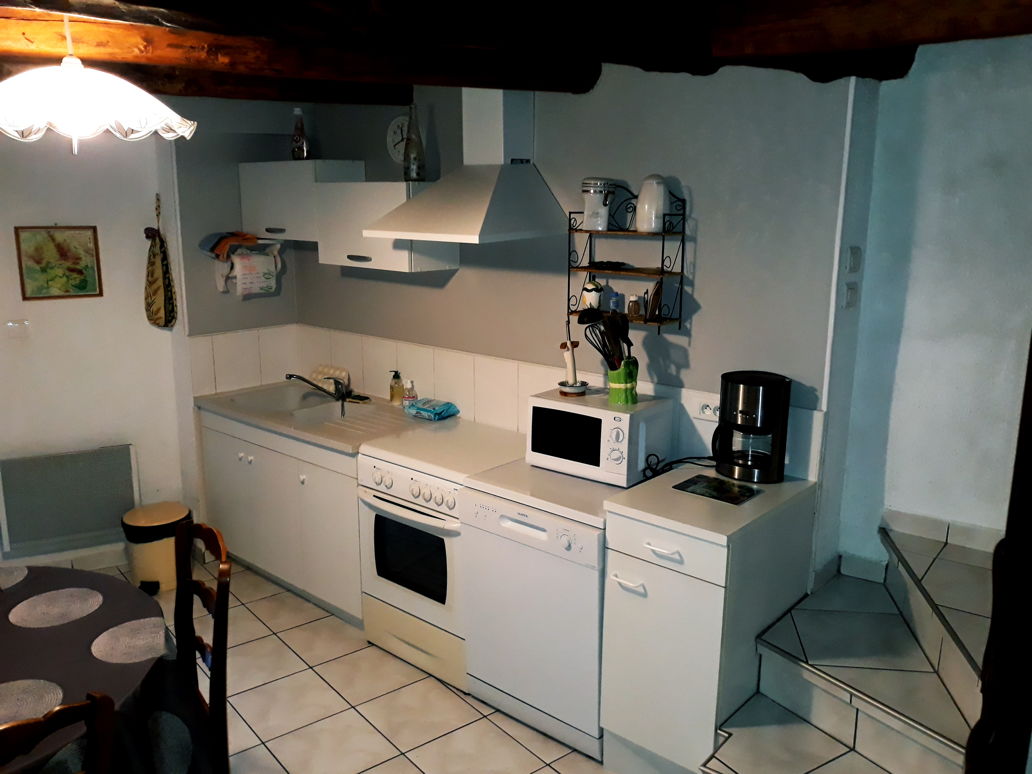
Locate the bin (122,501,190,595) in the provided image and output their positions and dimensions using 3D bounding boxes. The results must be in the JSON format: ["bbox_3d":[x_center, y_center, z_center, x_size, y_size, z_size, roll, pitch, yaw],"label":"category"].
[{"bbox_3d":[-1.676,0.756,3.780,0.293,0.342,0.309,-1,12,-6],"label":"bin"}]

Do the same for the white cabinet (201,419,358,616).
[{"bbox_3d":[-0.913,0.547,3.891,1.215,0.655,0.575,11,16,40],"label":"white cabinet"}]

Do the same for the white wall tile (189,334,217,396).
[{"bbox_3d":[-1.547,-0.107,3.972,0.010,0.298,0.126,11,15,39],"label":"white wall tile"}]

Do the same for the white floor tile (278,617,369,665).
[{"bbox_3d":[-0.769,1.040,3.340,0.329,0.010,0.329,-9,16,-39],"label":"white floor tile"}]

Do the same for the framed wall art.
[{"bbox_3d":[-2.042,-0.556,3.608,0.318,0.320,0.019,-6,14,-28],"label":"framed wall art"}]

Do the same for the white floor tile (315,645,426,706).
[{"bbox_3d":[-0.565,1.112,3.135,0.333,0.010,0.333,-9,15,-39],"label":"white floor tile"}]

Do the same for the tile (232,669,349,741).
[{"bbox_3d":[-0.822,1.151,2.922,0.333,0.010,0.333,-9,15,-39],"label":"tile"}]

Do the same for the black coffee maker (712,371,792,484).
[{"bbox_3d":[0.774,0.128,2.636,0.237,0.334,0.173,11,15,39],"label":"black coffee maker"}]

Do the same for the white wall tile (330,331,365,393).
[{"bbox_3d":[-0.864,-0.125,4.131,0.257,0.285,0.010,11,16,40],"label":"white wall tile"}]

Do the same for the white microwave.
[{"bbox_3d":[0.309,0.160,2.936,0.432,0.255,0.310,10,15,37],"label":"white microwave"}]

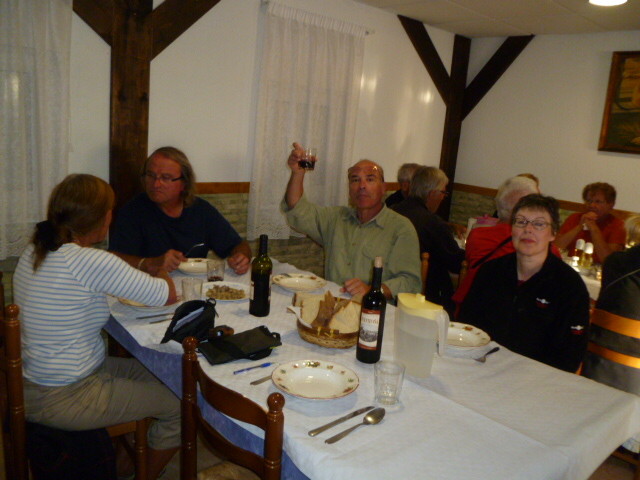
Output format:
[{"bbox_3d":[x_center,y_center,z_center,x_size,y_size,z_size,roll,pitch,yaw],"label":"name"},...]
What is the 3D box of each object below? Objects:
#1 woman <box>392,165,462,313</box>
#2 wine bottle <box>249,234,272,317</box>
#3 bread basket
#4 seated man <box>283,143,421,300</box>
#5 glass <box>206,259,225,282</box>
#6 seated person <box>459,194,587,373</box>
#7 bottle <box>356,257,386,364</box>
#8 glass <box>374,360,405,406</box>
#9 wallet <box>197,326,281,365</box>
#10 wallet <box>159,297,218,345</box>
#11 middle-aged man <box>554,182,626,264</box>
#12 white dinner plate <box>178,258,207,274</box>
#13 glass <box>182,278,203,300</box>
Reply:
[{"bbox_3d":[0.670,0.229,3.020,0.800,1.290,0.560,-3,14,-35],"label":"woman"},{"bbox_3d":[-0.215,0.125,1.927,0.075,0.298,0.075,5,12,0],"label":"wine bottle"},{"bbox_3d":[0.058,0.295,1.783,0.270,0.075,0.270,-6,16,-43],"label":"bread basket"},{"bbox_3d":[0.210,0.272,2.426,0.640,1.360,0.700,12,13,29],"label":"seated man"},{"bbox_3d":[-0.461,0.134,2.291,0.076,0.092,0.076,5,12,-1],"label":"glass"},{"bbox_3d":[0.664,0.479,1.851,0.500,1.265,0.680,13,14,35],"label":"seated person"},{"bbox_3d":[0.167,0.213,1.589,0.075,0.328,0.075,8,12,14],"label":"bottle"},{"bbox_3d":[0.181,0.380,1.365,0.079,0.095,0.079,5,12,0],"label":"glass"},{"bbox_3d":[-0.244,0.329,1.583,0.240,0.040,0.135,-6,16,-43],"label":"wallet"},{"bbox_3d":[-0.415,0.264,1.668,0.200,0.100,0.120,-6,16,-43],"label":"wallet"},{"bbox_3d":[1.890,0.244,3.550,0.540,1.250,0.780,14,15,38],"label":"middle-aged man"},{"bbox_3d":[-0.548,0.137,2.382,0.233,0.038,0.233,5,12,-1],"label":"white dinner plate"},{"bbox_3d":[-0.484,0.201,1.964,0.079,0.090,0.079,5,12,0],"label":"glass"}]

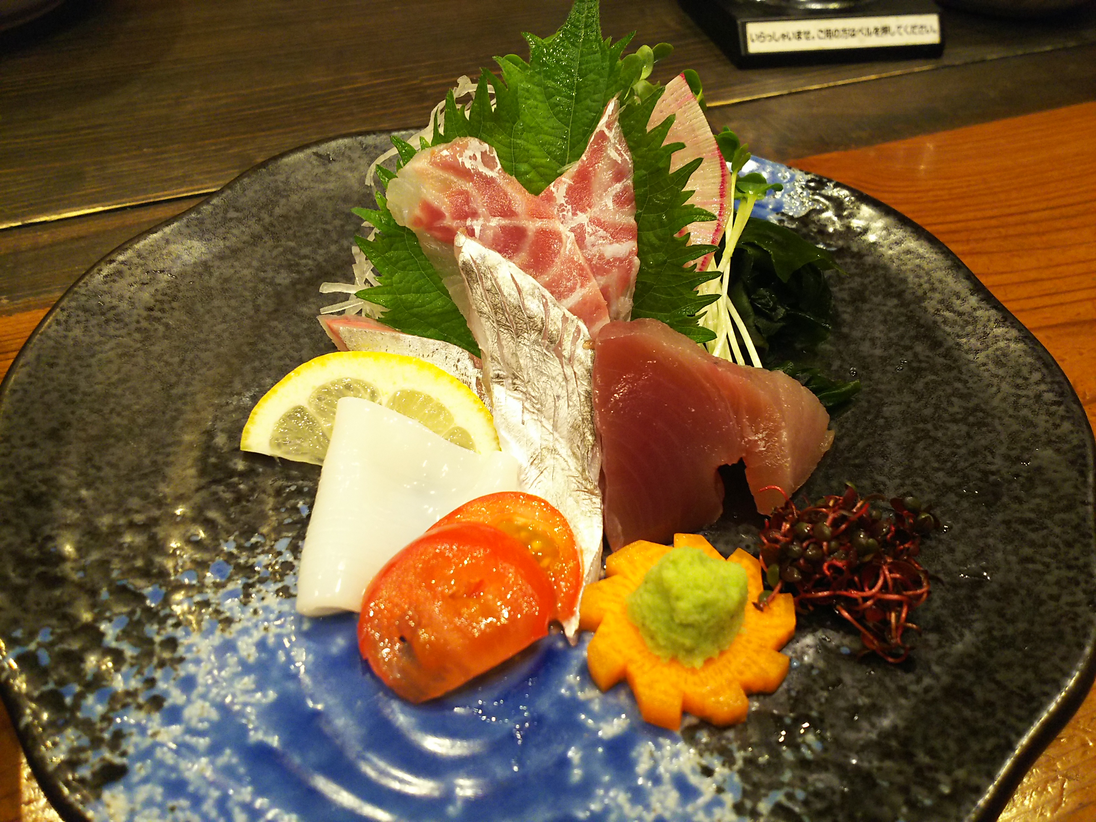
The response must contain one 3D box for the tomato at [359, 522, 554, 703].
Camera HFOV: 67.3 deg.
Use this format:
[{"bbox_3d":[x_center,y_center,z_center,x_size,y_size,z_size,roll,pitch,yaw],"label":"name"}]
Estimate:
[{"bbox_3d":[-0.017,0.034,0.142,0.031,0.023,0.010,-24,12,-22],"label":"tomato"}]

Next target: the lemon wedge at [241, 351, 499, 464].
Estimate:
[{"bbox_3d":[-0.036,-0.001,0.172,0.053,0.026,0.007,9,10,-5],"label":"lemon wedge"}]

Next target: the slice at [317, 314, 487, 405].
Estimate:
[{"bbox_3d":[-0.031,-0.010,0.181,0.042,0.016,0.013,24,35,13],"label":"slice"}]

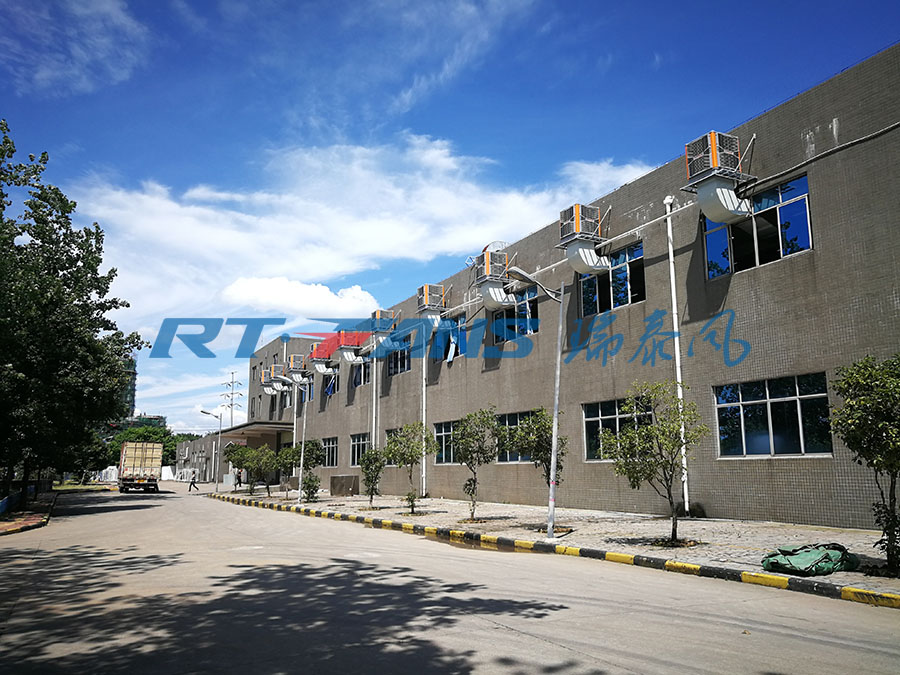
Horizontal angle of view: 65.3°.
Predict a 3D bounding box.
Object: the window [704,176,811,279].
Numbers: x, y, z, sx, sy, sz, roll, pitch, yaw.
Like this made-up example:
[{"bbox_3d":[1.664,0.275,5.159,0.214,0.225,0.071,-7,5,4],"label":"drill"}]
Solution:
[{"bbox_3d":[8.534,-2.983,19.687,0.150,2.064,3.504,6,-12,-27],"label":"window"}]

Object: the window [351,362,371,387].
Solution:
[{"bbox_3d":[-5.922,2.223,47.037,0.150,1.981,3.504,6,-12,-27],"label":"window"}]

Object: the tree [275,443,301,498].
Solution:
[{"bbox_3d":[-8.478,7.088,37.121,1.292,2.924,1.292,6,-12,-27],"label":"tree"}]

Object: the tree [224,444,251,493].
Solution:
[{"bbox_3d":[-15.256,9.487,50.398,1.768,3.264,1.768,6,-12,-27],"label":"tree"}]

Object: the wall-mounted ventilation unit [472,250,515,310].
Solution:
[{"bbox_3d":[2.115,-2.393,31.551,1.877,2.394,1.292,6,-12,-27],"label":"wall-mounted ventilation unit"}]

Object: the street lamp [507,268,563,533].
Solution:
[{"bbox_3d":[1.822,1.400,15.793,1.628,5.958,0.320,11,-15,-26],"label":"street lamp"}]

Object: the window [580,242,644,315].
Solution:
[{"bbox_3d":[5.881,-2.035,25.834,0.150,2.150,3.646,5,-12,-27],"label":"window"}]

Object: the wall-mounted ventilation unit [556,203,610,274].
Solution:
[{"bbox_3d":[4.794,-3.407,25.415,1.468,2.382,1.454,6,-12,-27],"label":"wall-mounted ventilation unit"}]

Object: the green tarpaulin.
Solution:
[{"bbox_3d":[5.168,3.162,10.064,1.320,0.300,0.850,-5,-12,26],"label":"green tarpaulin"}]

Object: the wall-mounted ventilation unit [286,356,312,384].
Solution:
[{"bbox_3d":[-12.613,2.750,59.409,1.478,2.251,1.142,5,-12,-27],"label":"wall-mounted ventilation unit"}]

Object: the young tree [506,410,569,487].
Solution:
[{"bbox_3d":[2.166,3.238,17.430,1.469,2.992,1.469,0,-11,0],"label":"young tree"}]

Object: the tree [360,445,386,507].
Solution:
[{"bbox_3d":[-2.978,5.435,27.247,1.007,2.226,1.007,1,-11,-6],"label":"tree"}]

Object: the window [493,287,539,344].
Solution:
[{"bbox_3d":[2.917,-0.969,31.425,0.150,2.150,3.629,5,-12,-27],"label":"window"}]

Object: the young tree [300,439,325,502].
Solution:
[{"bbox_3d":[-6.587,6.425,33.879,1.197,2.992,1.197,6,-12,-27],"label":"young tree"}]

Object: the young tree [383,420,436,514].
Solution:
[{"bbox_3d":[-1.302,4.308,23.063,1.714,2.884,1.628,1,-11,-3],"label":"young tree"}]

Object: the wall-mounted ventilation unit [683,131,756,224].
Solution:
[{"bbox_3d":[7.932,-4.500,20.675,1.877,2.394,1.292,6,-12,-27],"label":"wall-mounted ventilation unit"}]

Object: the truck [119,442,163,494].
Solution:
[{"bbox_3d":[-23.732,9.898,53.773,2.500,3.600,9.000,5,-12,-26],"label":"truck"}]

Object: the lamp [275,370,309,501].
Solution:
[{"bbox_3d":[-7.513,4.671,32.692,1.537,5.984,0.299,6,-12,-27],"label":"lamp"}]

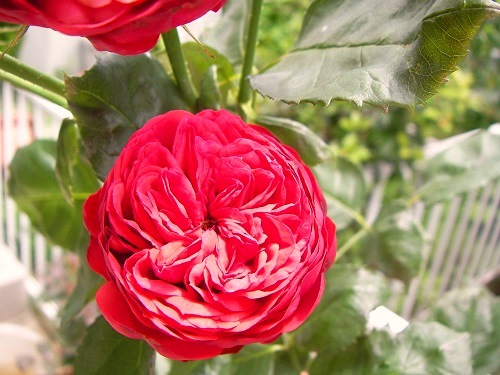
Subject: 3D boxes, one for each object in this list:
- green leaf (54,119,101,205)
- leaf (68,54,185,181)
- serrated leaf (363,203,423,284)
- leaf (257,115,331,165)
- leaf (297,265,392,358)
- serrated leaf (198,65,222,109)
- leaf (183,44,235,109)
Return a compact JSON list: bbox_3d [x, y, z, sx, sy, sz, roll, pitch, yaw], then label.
[{"bbox_3d":[-0.088,-0.013,0.285,0.023,0.045,0.018,4,-11,13],"label":"green leaf"},{"bbox_3d":[-0.058,-0.032,0.262,0.068,0.060,0.020,29,-17,13],"label":"leaf"},{"bbox_3d":[0.093,0.036,0.355,0.041,0.050,0.022,12,-23,-5],"label":"serrated leaf"},{"bbox_3d":[0.023,-0.025,0.285,0.042,0.022,0.022,26,68,1],"label":"leaf"},{"bbox_3d":[0.052,0.070,0.315,0.057,0.022,0.054,13,62,-3],"label":"leaf"},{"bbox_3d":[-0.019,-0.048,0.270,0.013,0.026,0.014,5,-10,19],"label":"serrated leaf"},{"bbox_3d":[-0.022,-0.058,0.290,0.034,0.037,0.016,6,-15,-4],"label":"leaf"}]

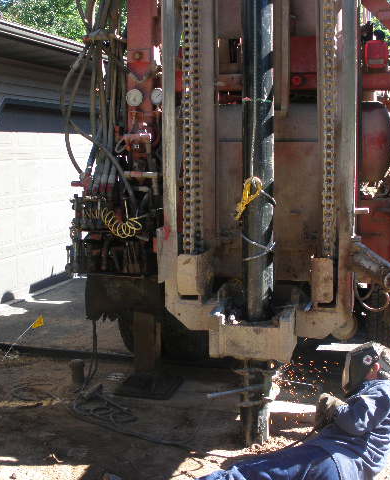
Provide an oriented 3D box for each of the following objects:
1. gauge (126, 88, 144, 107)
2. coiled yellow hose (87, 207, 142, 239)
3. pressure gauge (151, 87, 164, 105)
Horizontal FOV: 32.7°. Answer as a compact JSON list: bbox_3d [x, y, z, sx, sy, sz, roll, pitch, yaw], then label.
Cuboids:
[{"bbox_3d":[-0.366,-0.862,4.040,0.105,0.105,0.050,2,8,13],"label":"gauge"},{"bbox_3d":[-0.490,-0.106,4.050,0.300,0.190,0.130,2,8,13],"label":"coiled yellow hose"},{"bbox_3d":[-0.221,-0.875,4.060,0.100,0.100,0.050,2,8,13],"label":"pressure gauge"}]

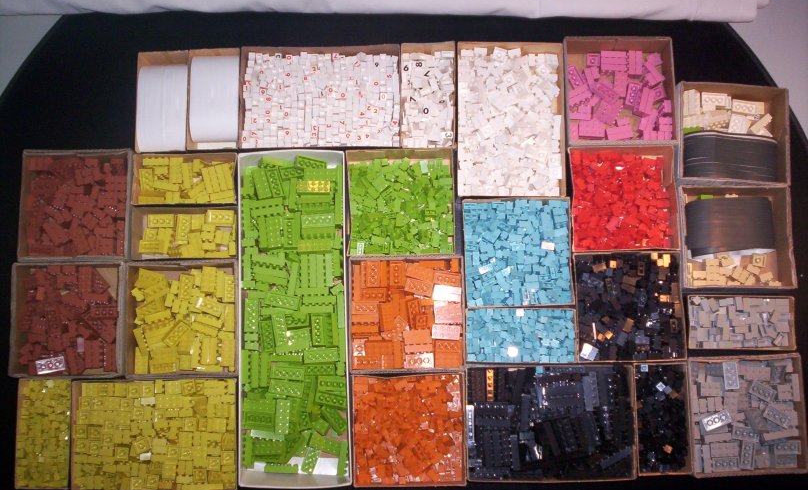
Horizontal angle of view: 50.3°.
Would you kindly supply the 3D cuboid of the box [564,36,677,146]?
[{"bbox_3d":[0.163,-0.114,0.662,0.082,0.031,0.083,-1,83,0],"label":"box"}]

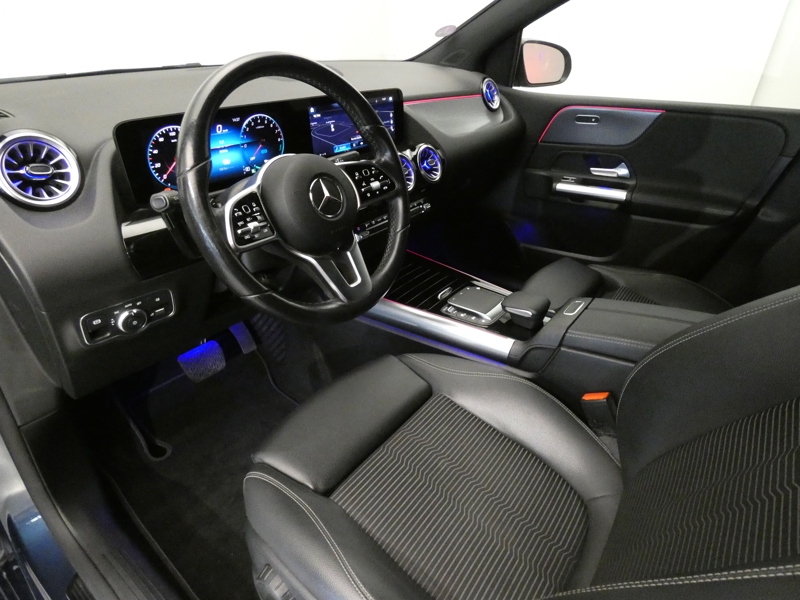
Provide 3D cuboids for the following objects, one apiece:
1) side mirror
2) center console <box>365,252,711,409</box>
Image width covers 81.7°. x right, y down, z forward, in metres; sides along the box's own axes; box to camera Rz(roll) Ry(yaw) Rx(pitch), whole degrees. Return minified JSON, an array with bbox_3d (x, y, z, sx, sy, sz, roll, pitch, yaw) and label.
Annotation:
[{"bbox_3d":[0.485,-0.801,1.568,0.205,0.150,0.100,-18,34,-30],"label":"side mirror"},{"bbox_3d":[0.252,0.096,0.965,0.740,0.250,0.255,21,35,32],"label":"center console"}]

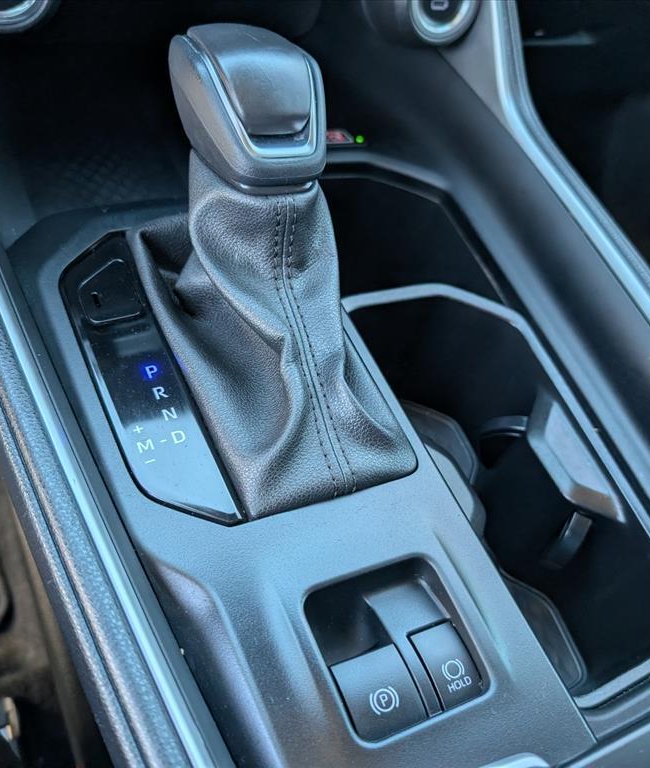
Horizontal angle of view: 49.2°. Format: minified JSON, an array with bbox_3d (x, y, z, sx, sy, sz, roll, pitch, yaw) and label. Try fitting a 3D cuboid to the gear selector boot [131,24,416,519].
[{"bbox_3d":[-0.013,-0.050,0.283,0.084,0.113,0.154,-13,58,-29],"label":"gear selector boot"}]

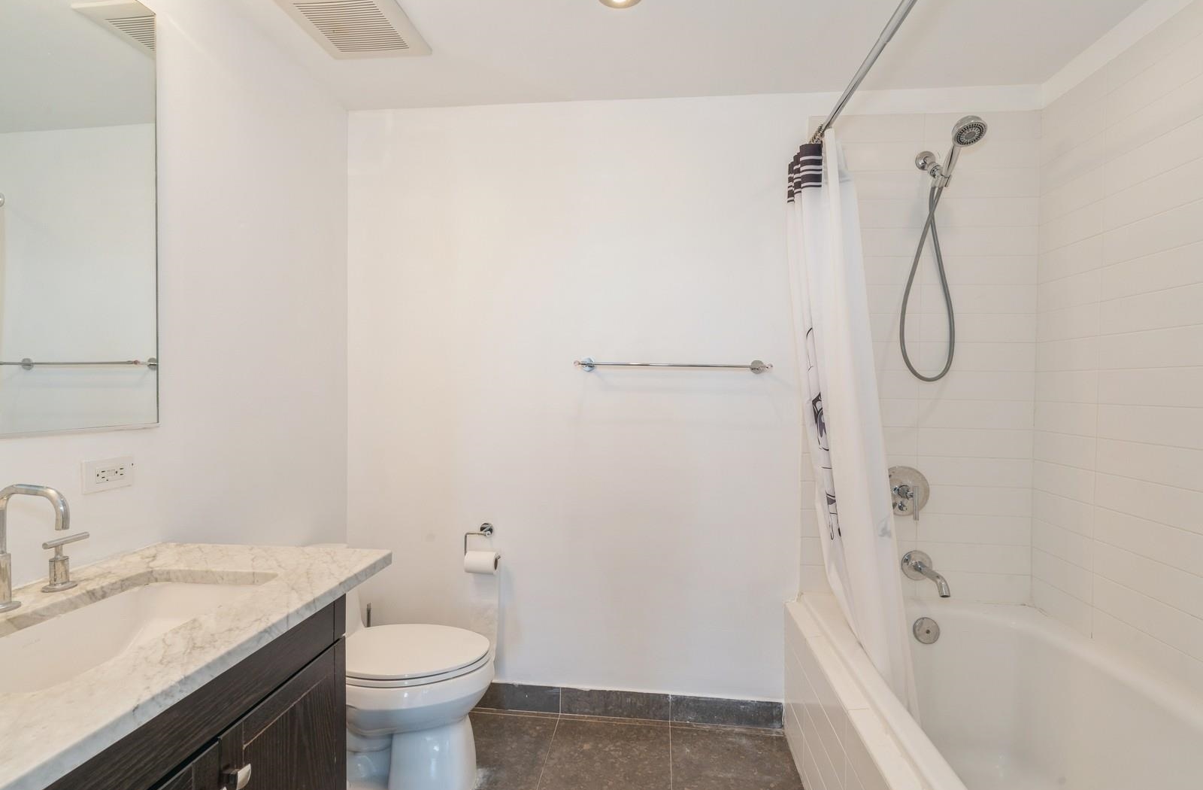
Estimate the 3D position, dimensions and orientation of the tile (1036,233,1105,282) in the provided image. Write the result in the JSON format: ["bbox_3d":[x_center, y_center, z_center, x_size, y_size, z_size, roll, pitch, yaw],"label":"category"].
[{"bbox_3d":[1.509,-0.433,1.835,0.010,0.100,0.286,1,1,6],"label":"tile"}]

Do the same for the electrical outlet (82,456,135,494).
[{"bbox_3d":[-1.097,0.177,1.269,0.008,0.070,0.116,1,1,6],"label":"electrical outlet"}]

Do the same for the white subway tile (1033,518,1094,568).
[{"bbox_3d":[1.466,0.469,1.808,0.010,0.095,0.277,1,1,6],"label":"white subway tile"}]

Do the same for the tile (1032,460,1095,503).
[{"bbox_3d":[1.500,0.278,1.847,0.010,0.100,0.286,1,1,6],"label":"tile"}]

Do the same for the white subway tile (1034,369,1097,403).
[{"bbox_3d":[1.472,-0.027,1.799,0.010,0.095,0.277,1,1,6],"label":"white subway tile"}]

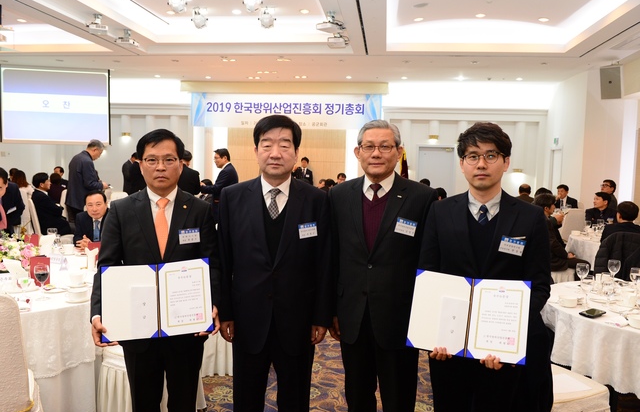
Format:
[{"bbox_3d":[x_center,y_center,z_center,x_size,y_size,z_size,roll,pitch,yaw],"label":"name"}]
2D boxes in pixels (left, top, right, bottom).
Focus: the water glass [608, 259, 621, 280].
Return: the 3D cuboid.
[{"bbox_3d":[1.881,0.436,3.521,0.073,0.172,0.073,1,4,0],"label":"water glass"}]

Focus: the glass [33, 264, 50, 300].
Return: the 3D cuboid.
[{"bbox_3d":[-1.471,0.405,2.927,0.078,0.184,0.078,1,4,0],"label":"glass"}]

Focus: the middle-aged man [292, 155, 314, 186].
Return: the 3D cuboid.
[{"bbox_3d":[-0.365,-0.262,12.630,0.550,1.700,0.380,2,4,9],"label":"middle-aged man"}]

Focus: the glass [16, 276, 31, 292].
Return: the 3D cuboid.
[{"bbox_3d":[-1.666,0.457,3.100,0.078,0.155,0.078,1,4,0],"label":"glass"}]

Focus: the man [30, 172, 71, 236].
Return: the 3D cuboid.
[{"bbox_3d":[-3.631,0.194,7.643,0.820,1.300,0.550,-1,5,-29],"label":"man"}]

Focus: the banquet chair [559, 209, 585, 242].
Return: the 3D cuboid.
[{"bbox_3d":[3.789,0.528,8.500,0.460,0.930,0.580,1,4,-2],"label":"banquet chair"}]

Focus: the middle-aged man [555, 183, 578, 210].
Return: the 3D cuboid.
[{"bbox_3d":[4.143,0.278,9.512,0.580,1.280,0.780,4,5,38],"label":"middle-aged man"}]

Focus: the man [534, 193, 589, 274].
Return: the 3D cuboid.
[{"bbox_3d":[2.522,0.515,5.800,0.760,1.280,0.520,1,4,3],"label":"man"}]

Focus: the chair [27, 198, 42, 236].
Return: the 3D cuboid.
[{"bbox_3d":[-3.943,0.418,8.000,0.580,0.940,0.460,-1,4,-25],"label":"chair"}]

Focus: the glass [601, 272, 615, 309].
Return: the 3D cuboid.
[{"bbox_3d":[1.673,0.489,3.200,0.076,0.195,0.076,1,4,0],"label":"glass"}]

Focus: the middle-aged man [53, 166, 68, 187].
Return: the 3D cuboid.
[{"bbox_3d":[-5.375,-0.139,11.089,0.550,1.300,0.780,3,4,22],"label":"middle-aged man"}]

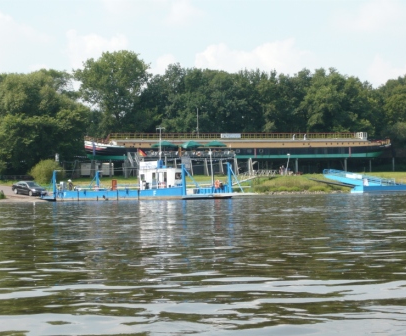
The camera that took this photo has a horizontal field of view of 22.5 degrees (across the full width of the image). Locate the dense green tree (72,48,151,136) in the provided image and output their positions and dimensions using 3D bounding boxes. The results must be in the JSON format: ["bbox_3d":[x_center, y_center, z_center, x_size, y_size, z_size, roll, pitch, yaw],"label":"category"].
[{"bbox_3d":[-19.074,-11.294,212.203,16.000,26.000,15.500,-2,-1,0],"label":"dense green tree"}]

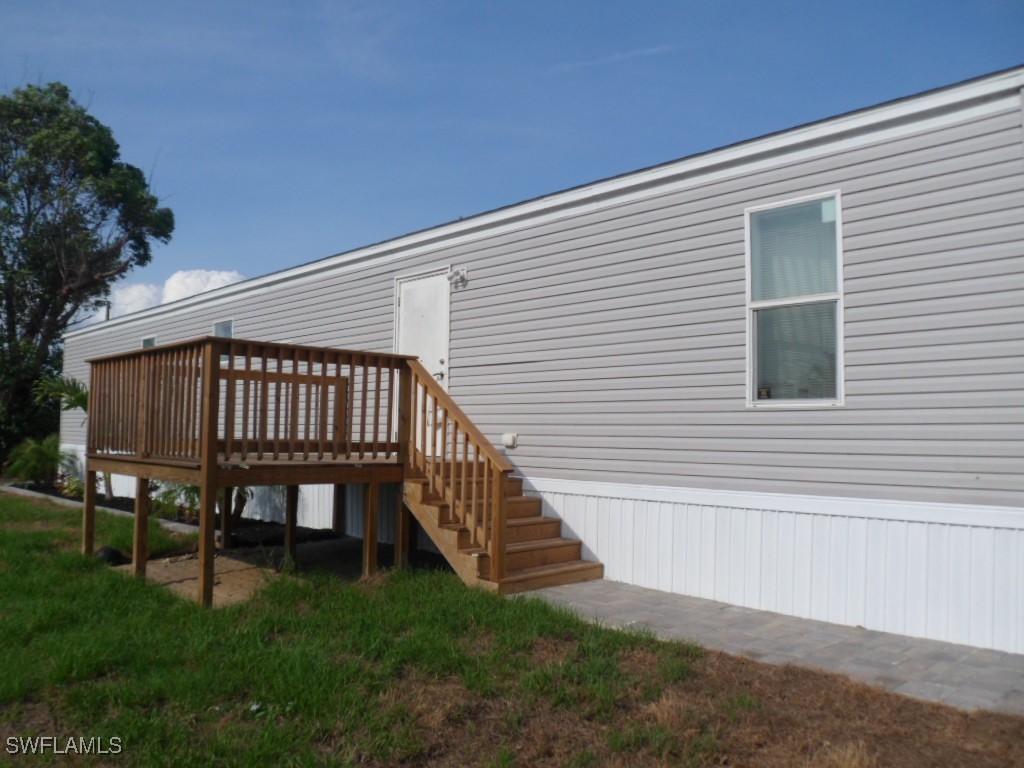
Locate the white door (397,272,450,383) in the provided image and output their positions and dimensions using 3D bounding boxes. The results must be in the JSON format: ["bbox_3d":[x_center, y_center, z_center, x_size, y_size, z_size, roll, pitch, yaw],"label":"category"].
[{"bbox_3d":[-1.008,-0.228,8.861,0.950,2.060,0.080,-3,-5,45],"label":"white door"}]

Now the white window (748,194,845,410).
[{"bbox_3d":[2.040,-0.596,5.824,0.738,1.526,0.080,-3,-5,45],"label":"white window"}]

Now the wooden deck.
[{"bbox_3d":[-1.738,0.743,7.430,4.200,1.950,2.950,-3,-5,45],"label":"wooden deck"}]

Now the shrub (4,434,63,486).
[{"bbox_3d":[-10.403,1.688,17.400,1.200,1.120,1.200,-3,-5,45],"label":"shrub"}]

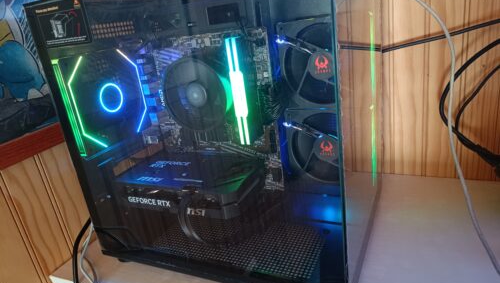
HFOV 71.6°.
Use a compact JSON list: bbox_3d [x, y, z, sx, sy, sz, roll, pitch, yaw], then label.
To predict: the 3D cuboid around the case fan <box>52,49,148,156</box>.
[{"bbox_3d":[-0.193,-0.058,0.462,0.025,0.120,0.120,2,21,26],"label":"case fan"}]

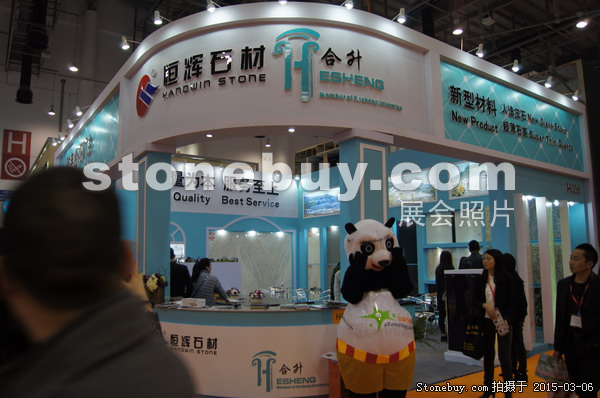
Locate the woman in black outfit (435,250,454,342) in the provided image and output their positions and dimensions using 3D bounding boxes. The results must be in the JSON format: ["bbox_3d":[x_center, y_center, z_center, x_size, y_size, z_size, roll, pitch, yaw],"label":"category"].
[{"bbox_3d":[2.698,1.761,8.127,0.450,1.620,0.320,-4,-7,27],"label":"woman in black outfit"}]

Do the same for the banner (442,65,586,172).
[{"bbox_3d":[3.784,-1.238,7.585,4.500,1.120,0.080,5,-8,-36],"label":"banner"}]

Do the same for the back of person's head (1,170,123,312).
[{"bbox_3d":[-0.374,0.070,0.710,0.180,0.245,0.220,2,-7,-16],"label":"back of person's head"}]

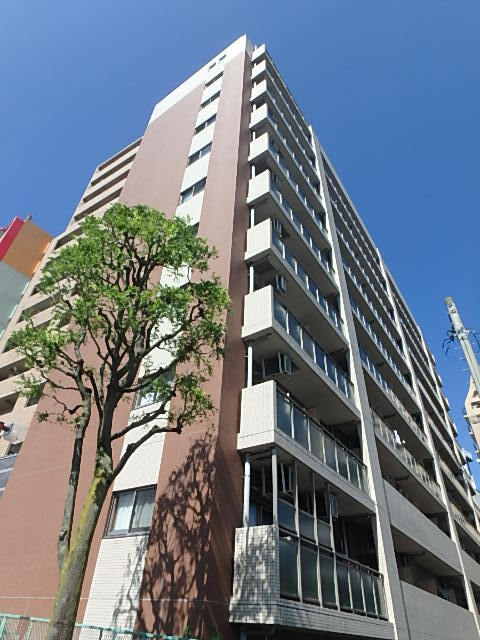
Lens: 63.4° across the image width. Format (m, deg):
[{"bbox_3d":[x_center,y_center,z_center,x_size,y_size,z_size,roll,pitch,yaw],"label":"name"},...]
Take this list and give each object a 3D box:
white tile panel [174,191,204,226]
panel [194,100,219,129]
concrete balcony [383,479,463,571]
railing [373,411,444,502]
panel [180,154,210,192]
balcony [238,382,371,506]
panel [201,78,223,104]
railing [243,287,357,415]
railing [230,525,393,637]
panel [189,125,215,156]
[{"bbox_3d":[-1.917,-3.956,14.687,1.320,2.210,0.150,-22,-46,27],"label":"white tile panel"},{"bbox_3d":[-1.668,-10.996,20.678,1.390,2.110,0.150,-22,-46,27],"label":"panel"},{"bbox_3d":[7.824,9.000,16.210,0.250,1.430,10.910,-22,-46,27],"label":"concrete balcony"},{"bbox_3d":[8.035,6.794,18.211,0.250,1.360,11.210,-22,-46,27],"label":"railing"},{"bbox_3d":[-1.857,-6.391,16.782,1.410,2.270,0.150,-22,-46,27],"label":"panel"},{"bbox_3d":[2.007,3.695,10.378,0.930,1.460,5.940,-22,-46,27],"label":"balcony"},{"bbox_3d":[-1.574,-13.356,22.677,1.420,2.230,0.150,-22,-46,27],"label":"panel"},{"bbox_3d":[2.163,1.392,12.358,0.940,1.480,6.080,-22,-46,27],"label":"railing"},{"bbox_3d":[1.869,5.915,8.457,0.940,1.410,5.740,-22,-46,27],"label":"railing"},{"bbox_3d":[-1.769,-8.729,18.767,1.390,2.320,0.150,-22,-46,27],"label":"panel"}]

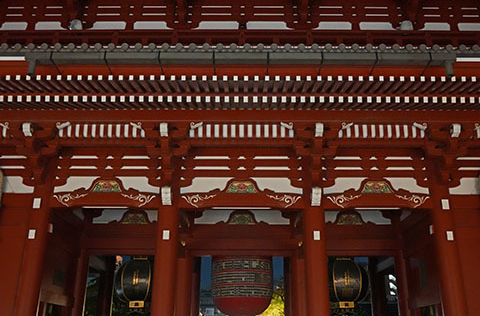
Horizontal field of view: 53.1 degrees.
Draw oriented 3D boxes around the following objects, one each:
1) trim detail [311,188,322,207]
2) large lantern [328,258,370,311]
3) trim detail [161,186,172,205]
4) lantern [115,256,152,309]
[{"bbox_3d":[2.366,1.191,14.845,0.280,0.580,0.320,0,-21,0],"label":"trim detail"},{"bbox_3d":[4.430,5.401,20.855,2.250,2.750,2.100,0,-21,0],"label":"large lantern"},{"bbox_3d":[-2.304,1.221,15.153,0.290,0.560,0.250,0,-21,0],"label":"trim detail"},{"bbox_3d":[-4.304,5.383,20.919,2.250,2.750,2.100,0,-21,0],"label":"lantern"}]

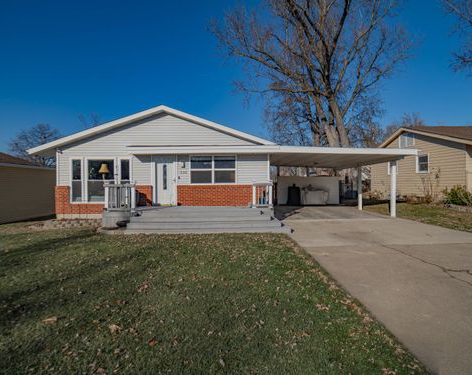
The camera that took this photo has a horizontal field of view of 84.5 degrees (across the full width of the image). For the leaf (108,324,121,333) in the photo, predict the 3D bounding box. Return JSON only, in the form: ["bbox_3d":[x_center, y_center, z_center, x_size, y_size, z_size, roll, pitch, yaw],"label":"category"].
[{"bbox_3d":[-1.249,1.450,2.674,0.125,0.040,0.100,0,0,0],"label":"leaf"}]

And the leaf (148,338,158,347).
[{"bbox_3d":[-0.772,1.450,2.432,0.095,0.040,0.090,0,0,0],"label":"leaf"}]

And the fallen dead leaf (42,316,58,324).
[{"bbox_3d":[-2.022,1.450,2.835,0.165,0.045,0.110,0,0,0],"label":"fallen dead leaf"}]

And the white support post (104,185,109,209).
[{"bbox_3d":[-4.767,0.388,9.600,0.125,0.900,0.125,0,0,0],"label":"white support post"}]

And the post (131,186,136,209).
[{"bbox_3d":[-3.745,0.420,9.500,0.130,0.900,0.130,0,0,0],"label":"post"}]

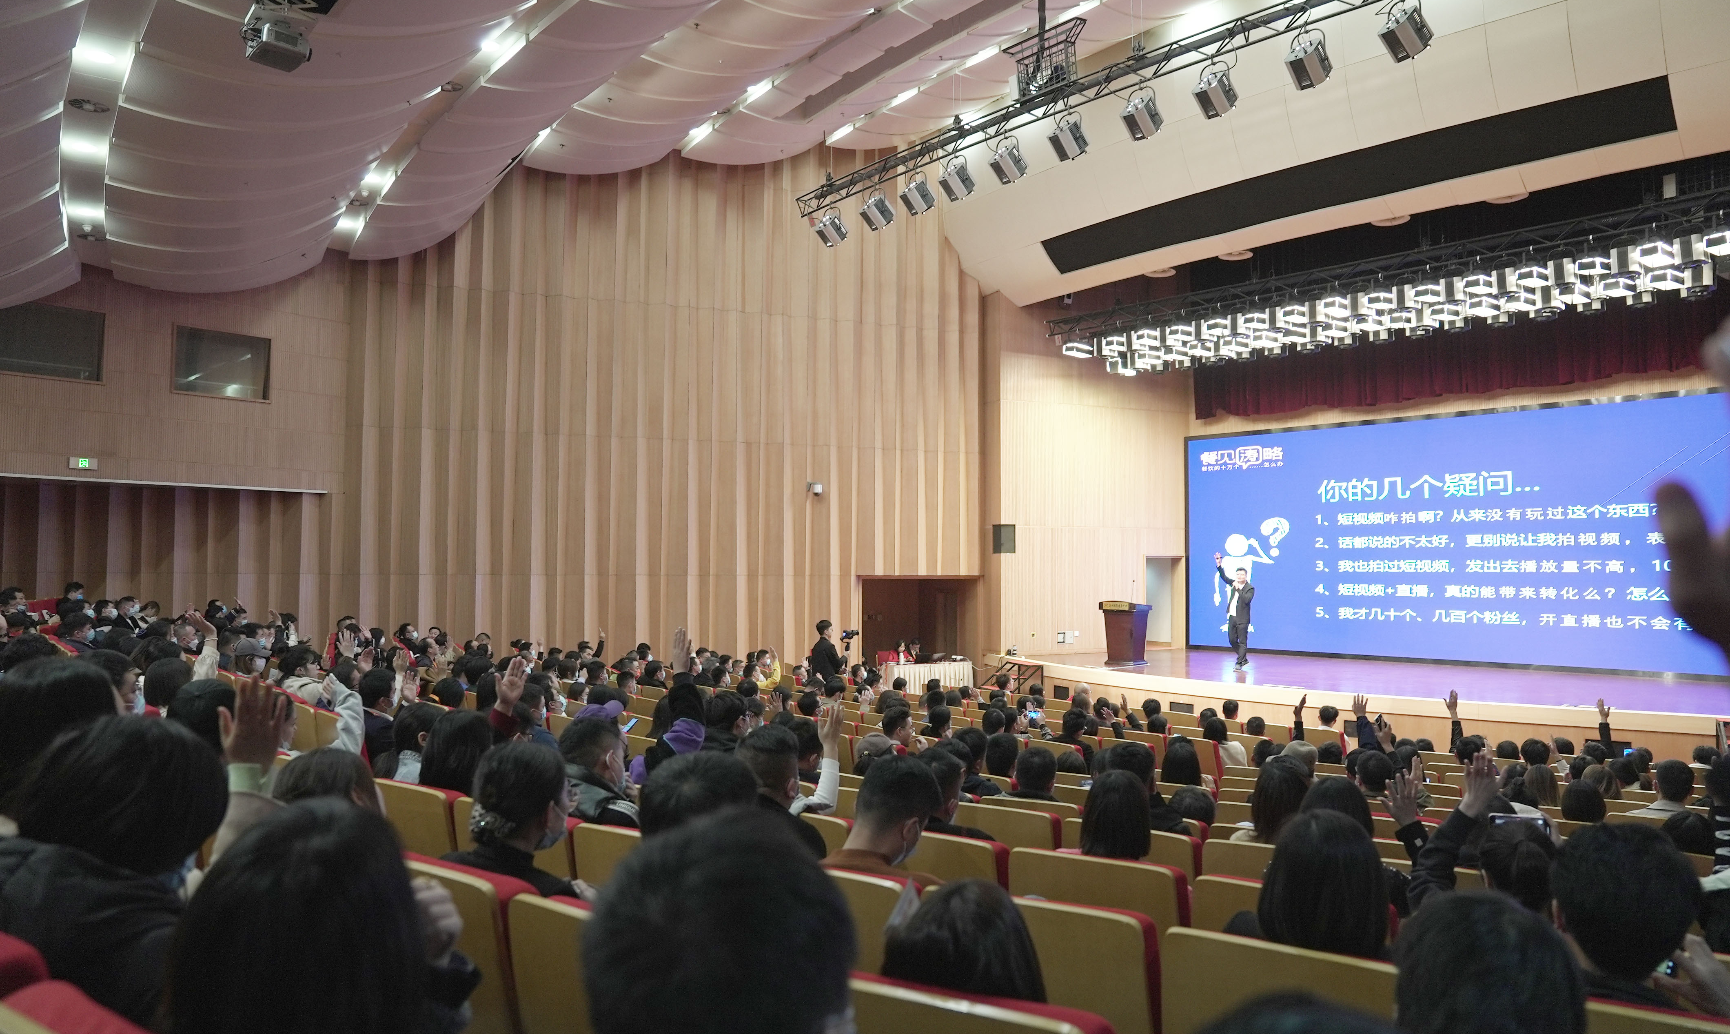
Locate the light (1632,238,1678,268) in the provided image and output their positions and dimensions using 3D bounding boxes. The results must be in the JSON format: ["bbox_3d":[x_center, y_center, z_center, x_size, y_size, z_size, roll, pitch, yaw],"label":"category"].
[{"bbox_3d":[10.396,-3.464,15.184,0.540,0.240,0.290,3,-4,-43],"label":"light"}]

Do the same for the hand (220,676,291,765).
[{"bbox_3d":[-1.109,0.373,2.100,0.130,0.168,0.065,1,-3,-15],"label":"hand"}]

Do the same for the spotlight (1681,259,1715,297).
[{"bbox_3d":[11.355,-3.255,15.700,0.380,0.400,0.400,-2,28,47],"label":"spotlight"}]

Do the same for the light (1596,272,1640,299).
[{"bbox_3d":[11.011,-3.387,16.877,0.540,0.240,0.290,3,-4,-43],"label":"light"}]

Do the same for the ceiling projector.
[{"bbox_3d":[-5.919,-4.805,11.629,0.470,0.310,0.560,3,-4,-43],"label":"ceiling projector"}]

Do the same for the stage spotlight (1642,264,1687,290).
[{"bbox_3d":[11.034,-3.306,15.900,0.380,0.270,0.380,3,-3,-43],"label":"stage spotlight"}]

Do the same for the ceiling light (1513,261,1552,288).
[{"bbox_3d":[9.407,-3.424,16.257,0.540,0.240,0.290,3,-4,-43],"label":"ceiling light"}]

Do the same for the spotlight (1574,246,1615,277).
[{"bbox_3d":[9.921,-3.466,15.700,0.380,0.270,0.380,3,-3,-43],"label":"spotlight"}]

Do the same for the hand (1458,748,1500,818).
[{"bbox_3d":[1.629,0.710,3.060,0.095,0.178,0.060,12,-16,32],"label":"hand"}]

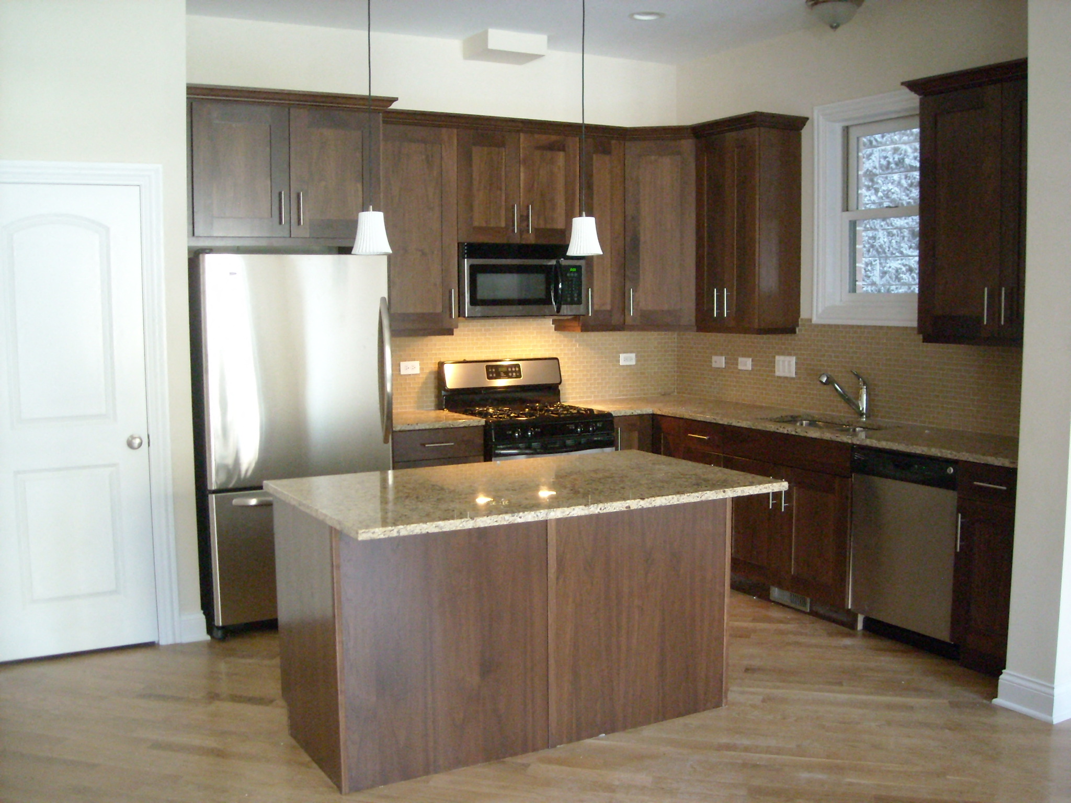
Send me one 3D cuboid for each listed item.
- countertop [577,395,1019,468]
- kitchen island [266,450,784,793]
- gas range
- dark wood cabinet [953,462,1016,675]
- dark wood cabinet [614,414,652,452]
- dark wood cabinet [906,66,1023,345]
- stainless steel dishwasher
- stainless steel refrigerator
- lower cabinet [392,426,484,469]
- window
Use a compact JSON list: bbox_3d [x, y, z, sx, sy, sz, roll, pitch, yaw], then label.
[{"bbox_3d":[1.254,0.117,5.472,0.921,0.035,3.076,-3,6,-29],"label":"countertop"},{"bbox_3d":[-0.029,0.724,3.721,1.527,0.909,0.903,-3,6,-29],"label":"kitchen island"},{"bbox_3d":[-0.045,0.368,6.114,0.770,1.183,0.696,-3,6,-29],"label":"gas range"},{"bbox_3d":[2.045,0.665,4.395,0.611,0.879,0.313,-3,6,-29],"label":"dark wood cabinet"},{"bbox_3d":[0.398,0.489,6.425,0.288,0.879,0.611,-3,6,-29],"label":"dark wood cabinet"},{"bbox_3d":[2.002,-0.815,4.550,0.405,1.153,0.855,-3,6,-29],"label":"dark wood cabinet"},{"bbox_3d":[1.813,0.611,4.781,0.591,0.820,0.590,-3,6,-29],"label":"stainless steel dishwasher"},{"bbox_3d":[-1.248,0.167,5.305,0.870,1.749,0.835,-3,6,-29],"label":"stainless steel refrigerator"},{"bbox_3d":[-0.640,0.547,5.854,0.537,0.879,0.611,-3,6,-29],"label":"lower cabinet"},{"bbox_3d":[1.766,-0.964,5.428,0.109,1.173,1.019,-3,6,-29],"label":"window"}]

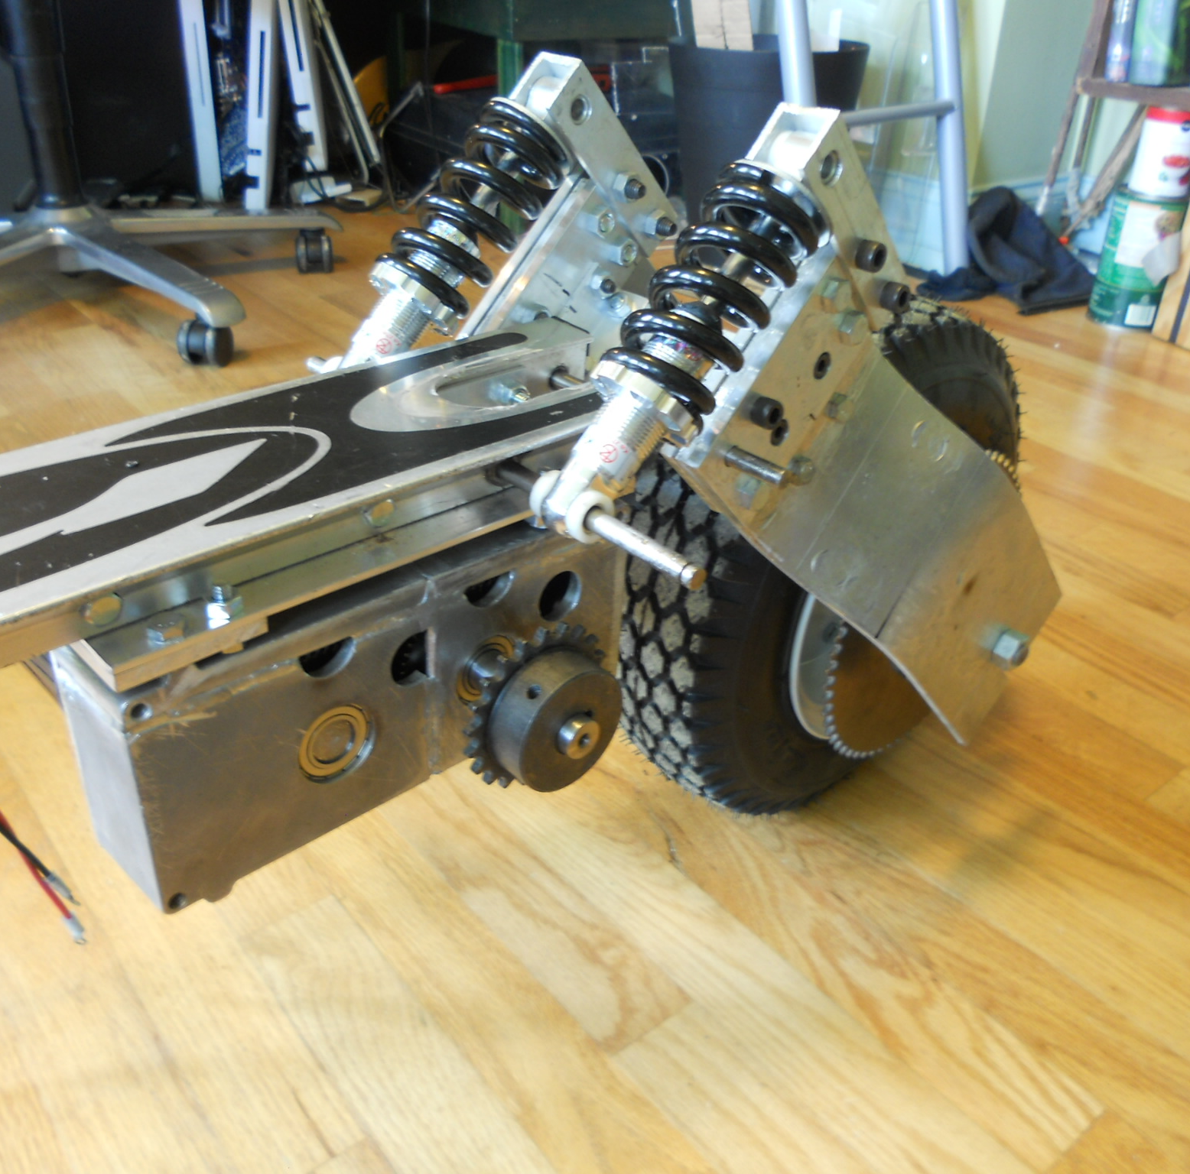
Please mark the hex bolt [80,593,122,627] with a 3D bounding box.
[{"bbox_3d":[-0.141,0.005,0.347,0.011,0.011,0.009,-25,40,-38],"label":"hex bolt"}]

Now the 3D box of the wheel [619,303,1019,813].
[{"bbox_3d":[0.135,-0.017,0.722,0.313,0.313,0.095,-25,40,-38],"label":"wheel"}]

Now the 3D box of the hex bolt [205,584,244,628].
[{"bbox_3d":[-0.109,0.003,0.359,0.011,0.015,0.011,-25,40,-38],"label":"hex bolt"}]

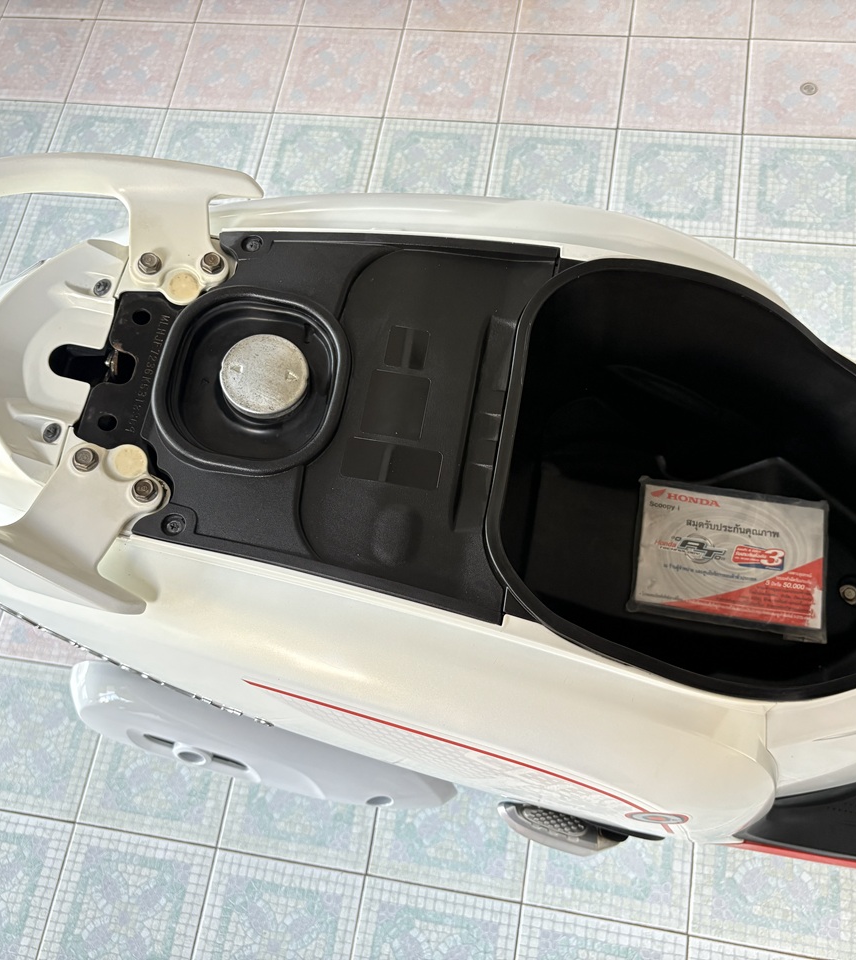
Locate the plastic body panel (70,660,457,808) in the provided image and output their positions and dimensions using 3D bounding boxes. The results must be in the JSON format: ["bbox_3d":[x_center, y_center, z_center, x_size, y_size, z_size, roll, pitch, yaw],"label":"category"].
[{"bbox_3d":[-0.160,0.248,0.948,0.370,0.140,0.085,14,70,2],"label":"plastic body panel"}]

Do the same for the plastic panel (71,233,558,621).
[{"bbox_3d":[-0.085,-0.060,0.712,0.335,0.065,0.300,7,69,10],"label":"plastic panel"}]

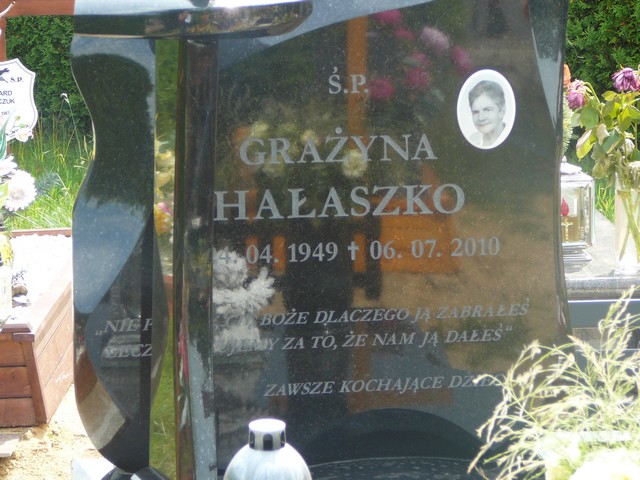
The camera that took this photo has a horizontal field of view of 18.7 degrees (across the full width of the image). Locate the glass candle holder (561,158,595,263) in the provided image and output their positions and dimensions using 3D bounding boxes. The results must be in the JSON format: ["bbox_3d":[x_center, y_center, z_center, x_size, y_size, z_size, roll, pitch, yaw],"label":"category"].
[{"bbox_3d":[0.562,-0.074,4.450,0.128,0.238,0.128,0,13,2],"label":"glass candle holder"}]

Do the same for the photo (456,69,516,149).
[{"bbox_3d":[0.300,-0.235,3.500,0.108,0.147,0.008,-2,11,-6],"label":"photo"}]

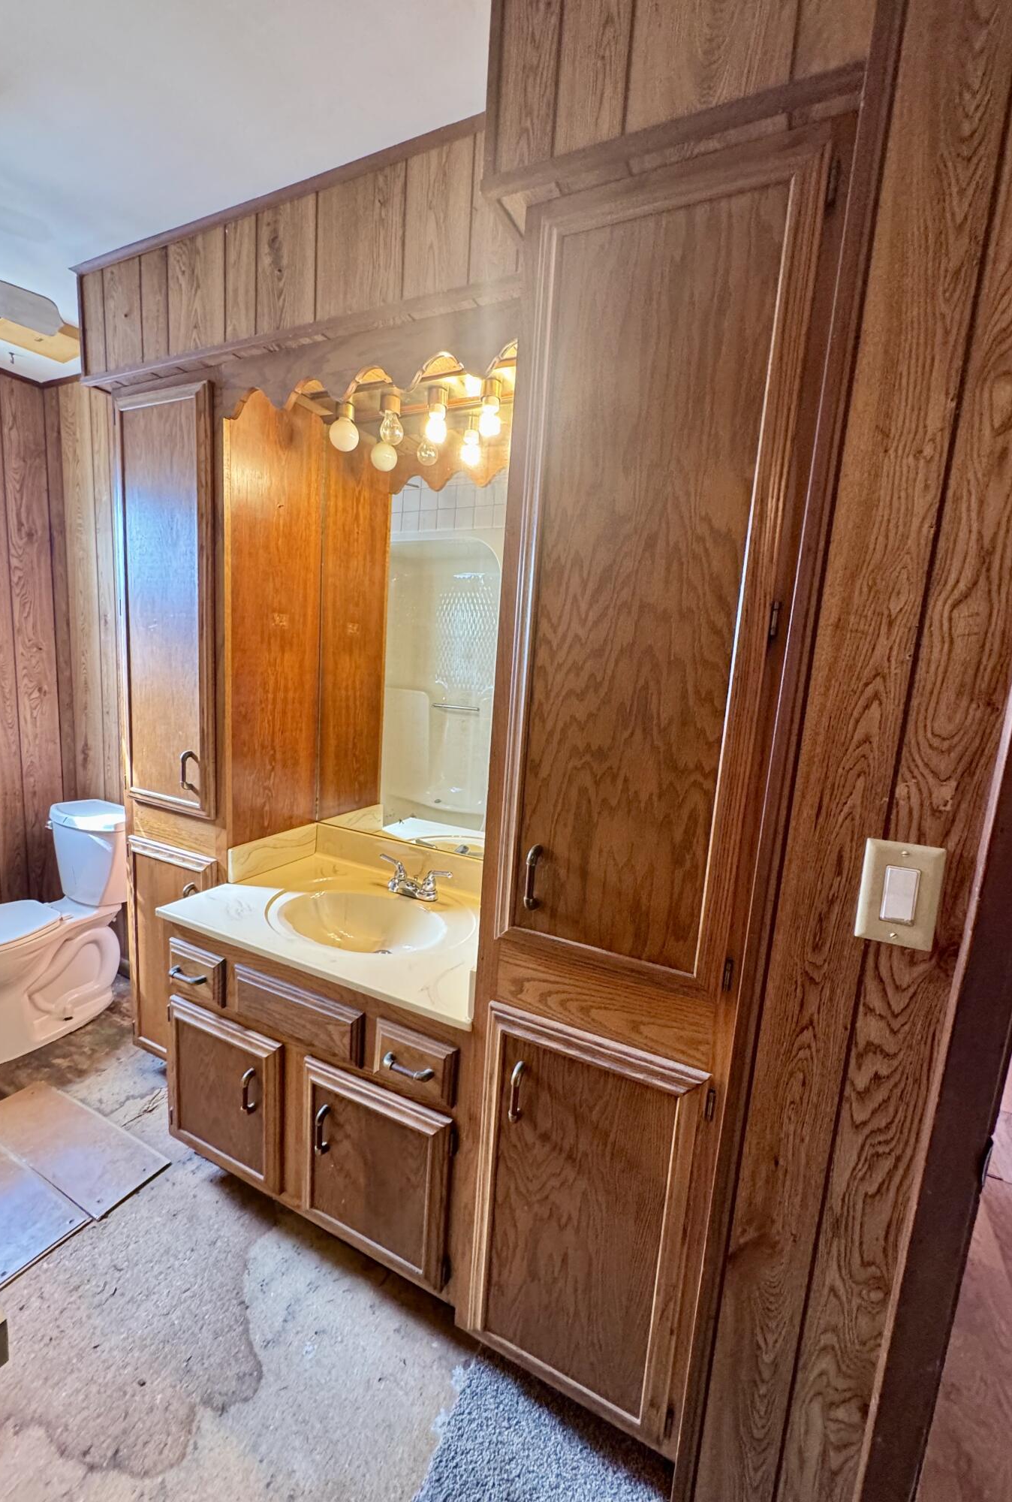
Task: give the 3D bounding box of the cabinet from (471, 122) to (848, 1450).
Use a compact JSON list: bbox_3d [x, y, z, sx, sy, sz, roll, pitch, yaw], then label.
[{"bbox_3d":[0.280,0.177,1.223,0.447,2.035,0.574,8,10,25],"label":"cabinet"}]

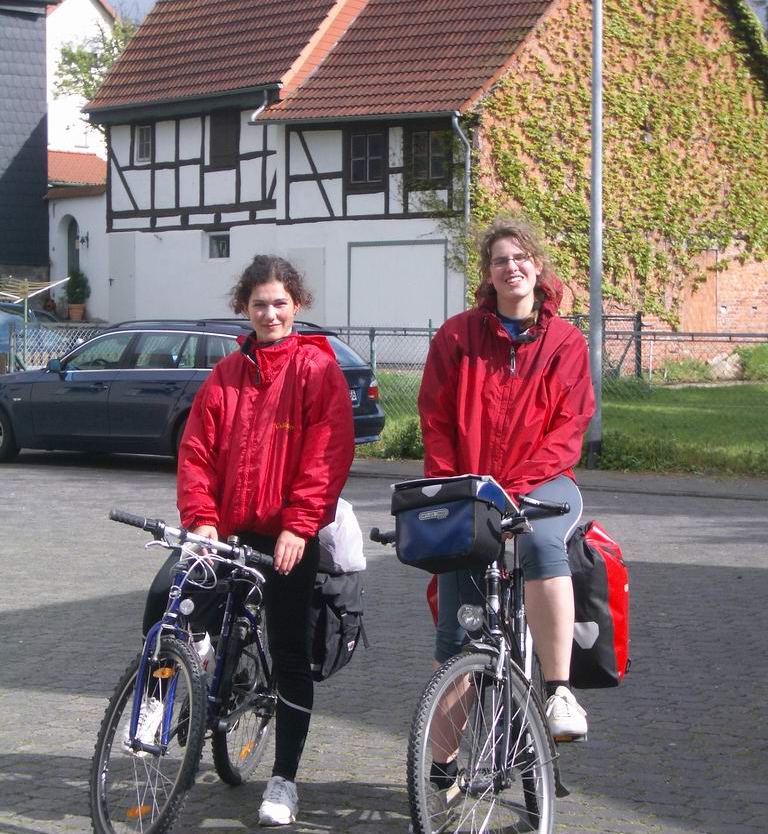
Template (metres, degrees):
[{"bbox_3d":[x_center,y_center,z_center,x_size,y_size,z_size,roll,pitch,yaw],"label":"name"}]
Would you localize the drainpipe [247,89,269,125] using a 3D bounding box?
[{"bbox_3d":[-2.286,-5.684,40.200,0.420,0.680,0.140,-2,4,-41],"label":"drainpipe"}]

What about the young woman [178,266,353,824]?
[{"bbox_3d":[-0.383,0.370,6.620,0.600,1.710,0.560,0,3,7],"label":"young woman"}]

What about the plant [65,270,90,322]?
[{"bbox_3d":[-6.021,-2.387,43.000,0.510,1.020,0.510,0,3,0],"label":"plant"}]

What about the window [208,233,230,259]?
[{"bbox_3d":[-3.119,-3.232,41.500,0.120,0.480,0.630,-2,4,-41],"label":"window"}]

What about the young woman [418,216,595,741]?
[{"bbox_3d":[0.353,0.338,6.250,0.540,1.800,0.660,0,3,7],"label":"young woman"}]

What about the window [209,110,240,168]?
[{"bbox_3d":[-3.009,-5.255,41.300,0.120,1.020,0.970,-2,4,-41],"label":"window"}]

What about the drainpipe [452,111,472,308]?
[{"bbox_3d":[1.287,-2.918,36.600,0.110,4.400,0.380,3,4,44],"label":"drainpipe"}]

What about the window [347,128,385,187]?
[{"bbox_3d":[-0.289,-4.535,38.400,0.880,0.970,0.130,3,4,44],"label":"window"}]

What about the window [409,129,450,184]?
[{"bbox_3d":[0.777,-4.451,37.400,0.920,0.900,0.130,3,4,44],"label":"window"}]

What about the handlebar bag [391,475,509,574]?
[{"bbox_3d":[0.167,0.275,5.650,0.250,0.225,0.180,-8,-11,32],"label":"handlebar bag"}]

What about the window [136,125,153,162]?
[{"bbox_3d":[-4.748,-5.403,43.400,0.120,0.720,0.520,-2,4,-41],"label":"window"}]

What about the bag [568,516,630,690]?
[{"bbox_3d":[0.637,0.558,6.660,0.200,0.470,0.320,1,3,12],"label":"bag"}]

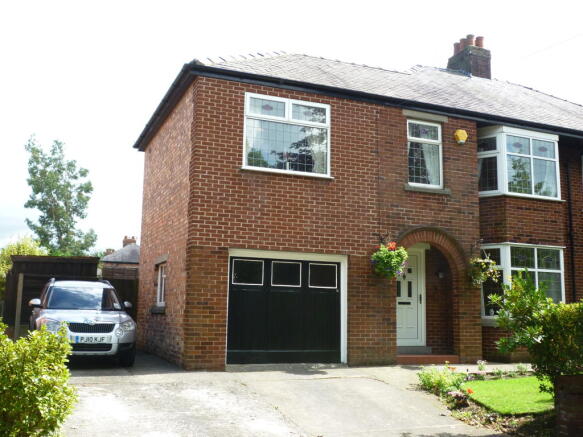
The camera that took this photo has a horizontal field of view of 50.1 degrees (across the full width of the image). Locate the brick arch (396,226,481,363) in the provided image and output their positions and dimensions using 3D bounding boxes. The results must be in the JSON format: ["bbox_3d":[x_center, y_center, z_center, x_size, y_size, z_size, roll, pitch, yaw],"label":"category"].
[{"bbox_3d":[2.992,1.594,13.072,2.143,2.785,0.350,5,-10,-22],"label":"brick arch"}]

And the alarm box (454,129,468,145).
[{"bbox_3d":[3.735,-1.786,13.670,0.310,0.310,0.090,5,-10,-22],"label":"alarm box"}]

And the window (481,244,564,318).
[{"bbox_3d":[5.441,1.498,14.292,2.515,1.717,0.630,5,-10,-22],"label":"window"}]

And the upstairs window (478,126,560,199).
[{"bbox_3d":[5.494,-1.221,14.715,2.515,1.599,0.630,5,-10,-22],"label":"upstairs window"}]

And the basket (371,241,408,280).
[{"bbox_3d":[1.922,0.824,12.216,0.720,0.760,0.700,1,-9,0],"label":"basket"}]

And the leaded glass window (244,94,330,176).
[{"bbox_3d":[-0.068,-1.582,11.941,1.768,1.434,0.100,4,-9,-22],"label":"leaded glass window"}]

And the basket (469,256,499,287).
[{"bbox_3d":[4.068,1.125,13.096,0.640,0.620,0.620,5,-10,-22],"label":"basket"}]

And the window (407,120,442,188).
[{"bbox_3d":[2.774,-1.336,13.139,0.899,1.424,0.100,4,-9,-22],"label":"window"}]

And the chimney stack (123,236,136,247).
[{"bbox_3d":[-14.398,2.109,55.324,1.142,0.935,0.800,4,-9,-22],"label":"chimney stack"}]

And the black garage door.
[{"bbox_3d":[-0.094,1.716,11.527,2.219,1.901,0.080,4,-9,-22],"label":"black garage door"}]

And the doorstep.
[{"bbox_3d":[2.663,2.827,12.560,1.463,0.174,0.360,4,-9,-22],"label":"doorstep"}]

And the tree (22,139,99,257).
[{"bbox_3d":[-11.126,0.699,29.981,3.400,9.414,3.400,5,-10,-22],"label":"tree"}]

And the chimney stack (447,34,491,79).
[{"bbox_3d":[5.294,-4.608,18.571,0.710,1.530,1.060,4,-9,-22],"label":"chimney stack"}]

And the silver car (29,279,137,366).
[{"bbox_3d":[-4.386,2.080,12.802,1.800,1.690,4.220,5,-9,-25],"label":"silver car"}]

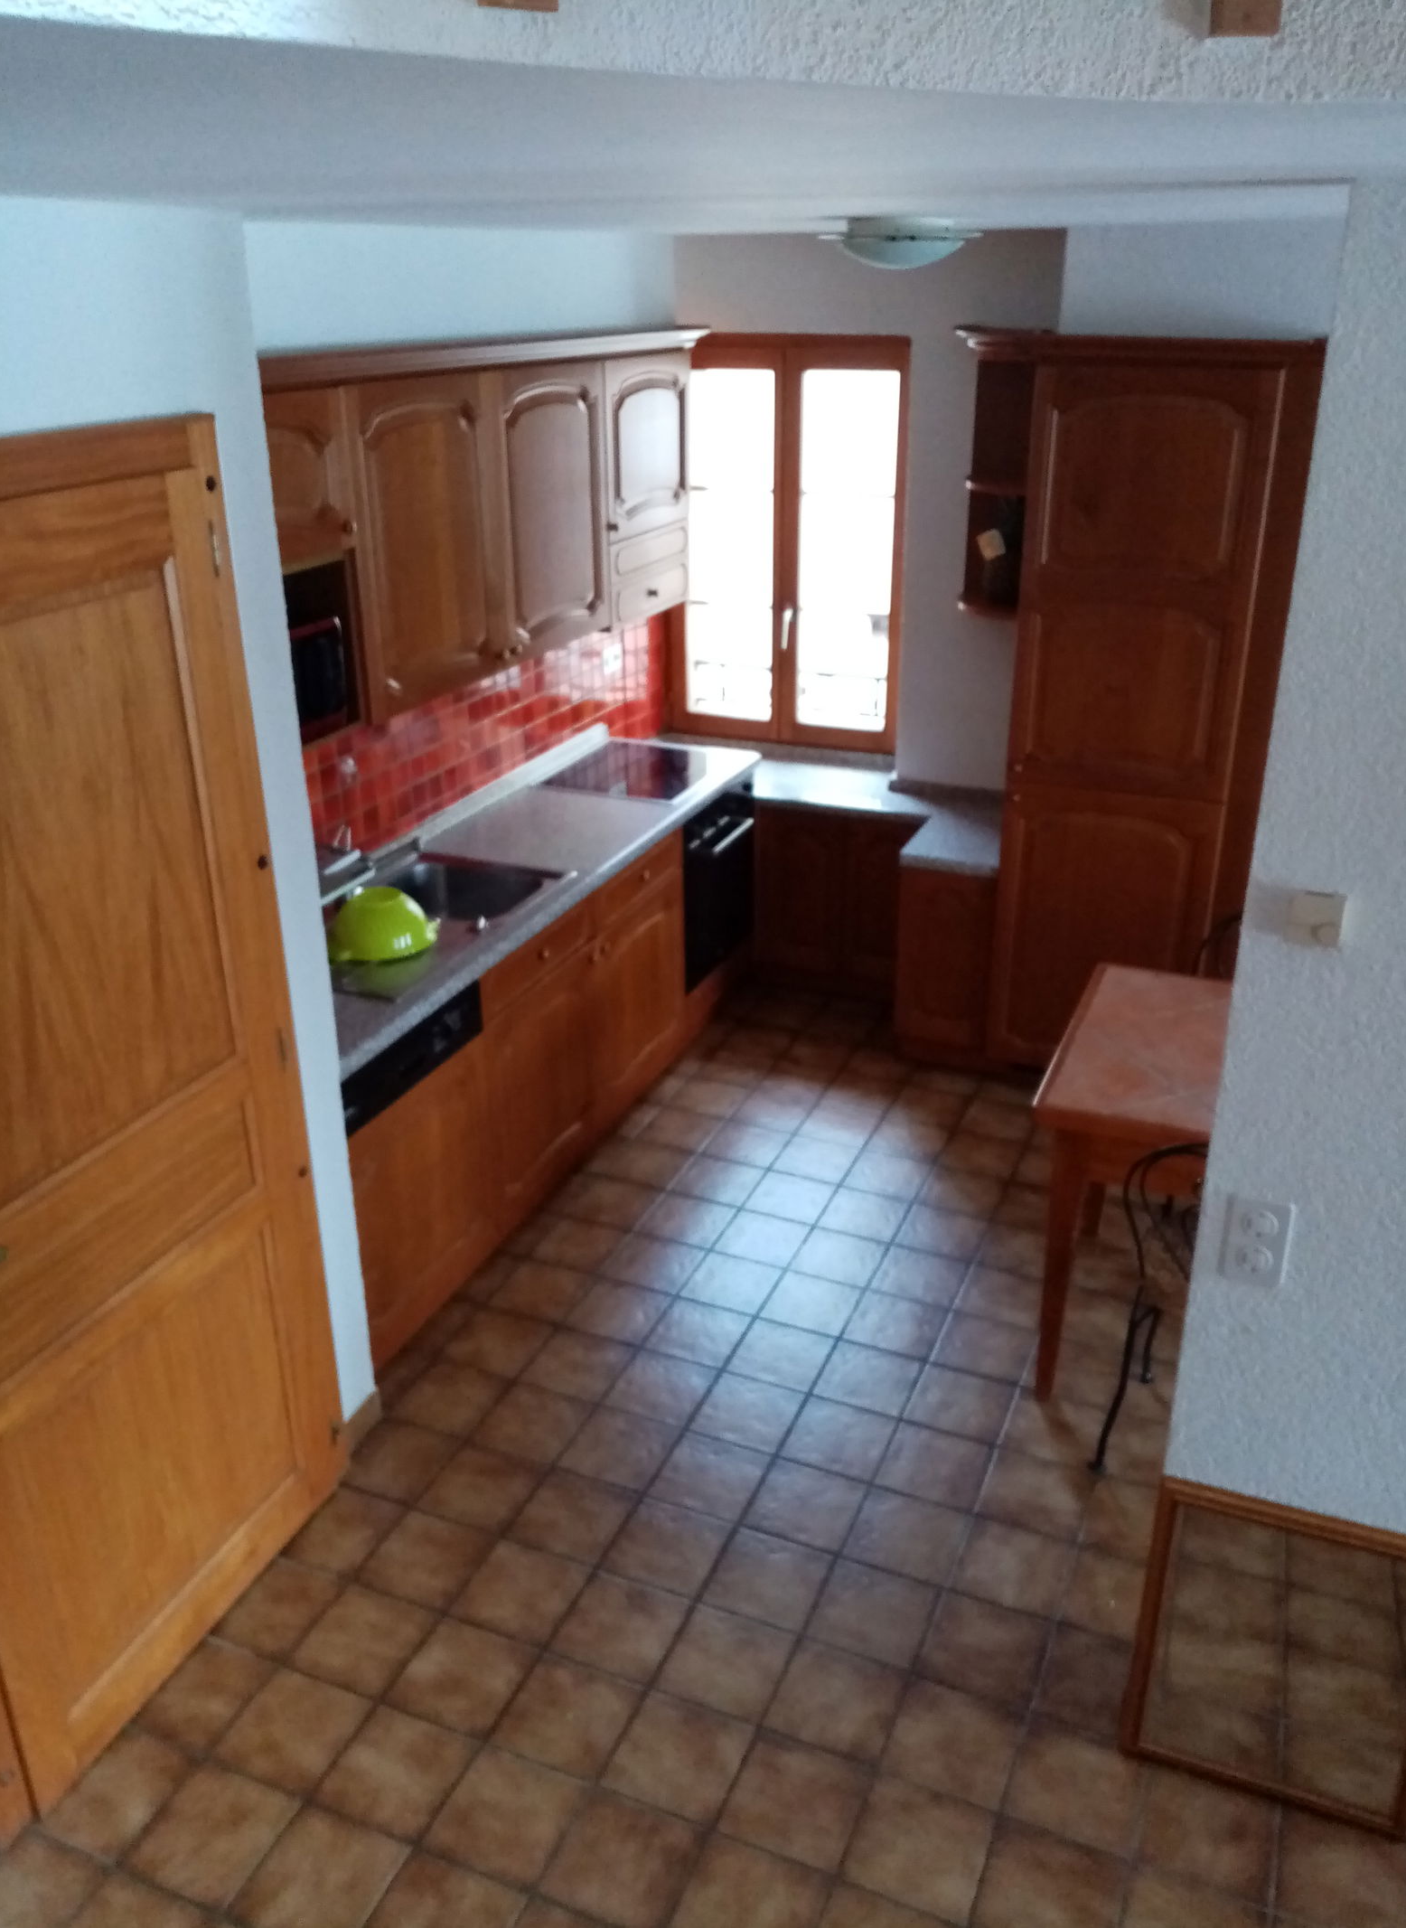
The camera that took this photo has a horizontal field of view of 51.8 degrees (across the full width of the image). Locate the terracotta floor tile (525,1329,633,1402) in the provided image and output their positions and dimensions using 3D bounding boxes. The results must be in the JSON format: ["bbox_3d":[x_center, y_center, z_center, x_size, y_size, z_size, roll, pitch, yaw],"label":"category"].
[{"bbox_3d":[-0.287,0.934,3.382,0.196,0.010,0.196,9,26,22],"label":"terracotta floor tile"}]

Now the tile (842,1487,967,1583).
[{"bbox_3d":[0.412,1.164,2.946,0.197,0.010,0.197,9,26,22],"label":"tile"}]

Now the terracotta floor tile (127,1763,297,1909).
[{"bbox_3d":[-0.791,1.406,2.331,0.196,0.010,0.196,9,26,22],"label":"terracotta floor tile"}]

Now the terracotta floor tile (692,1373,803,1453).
[{"bbox_3d":[0.100,0.998,3.225,0.196,0.010,0.196,9,26,22],"label":"terracotta floor tile"}]

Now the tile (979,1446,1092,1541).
[{"bbox_3d":[0.679,1.093,2.989,0.196,0.010,0.196,9,26,22],"label":"tile"}]

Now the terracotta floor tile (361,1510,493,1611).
[{"bbox_3d":[-0.535,1.165,2.823,0.195,0.014,0.195,9,26,22],"label":"terracotta floor tile"}]

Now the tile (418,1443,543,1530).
[{"bbox_3d":[-0.455,1.091,3.031,0.196,0.010,0.196,9,26,22],"label":"tile"}]

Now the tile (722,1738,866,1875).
[{"bbox_3d":[0.150,1.364,2.354,0.195,0.014,0.195,9,26,22],"label":"tile"}]

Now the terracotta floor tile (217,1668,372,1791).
[{"bbox_3d":[-0.722,1.350,2.549,0.197,0.010,0.197,9,26,22],"label":"terracotta floor tile"}]

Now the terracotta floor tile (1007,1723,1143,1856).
[{"bbox_3d":[0.611,1.351,2.373,0.195,0.014,0.195,9,26,22],"label":"terracotta floor tile"}]

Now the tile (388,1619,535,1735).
[{"bbox_3d":[-0.428,1.273,2.589,0.200,0.010,0.200,9,25,22],"label":"tile"}]

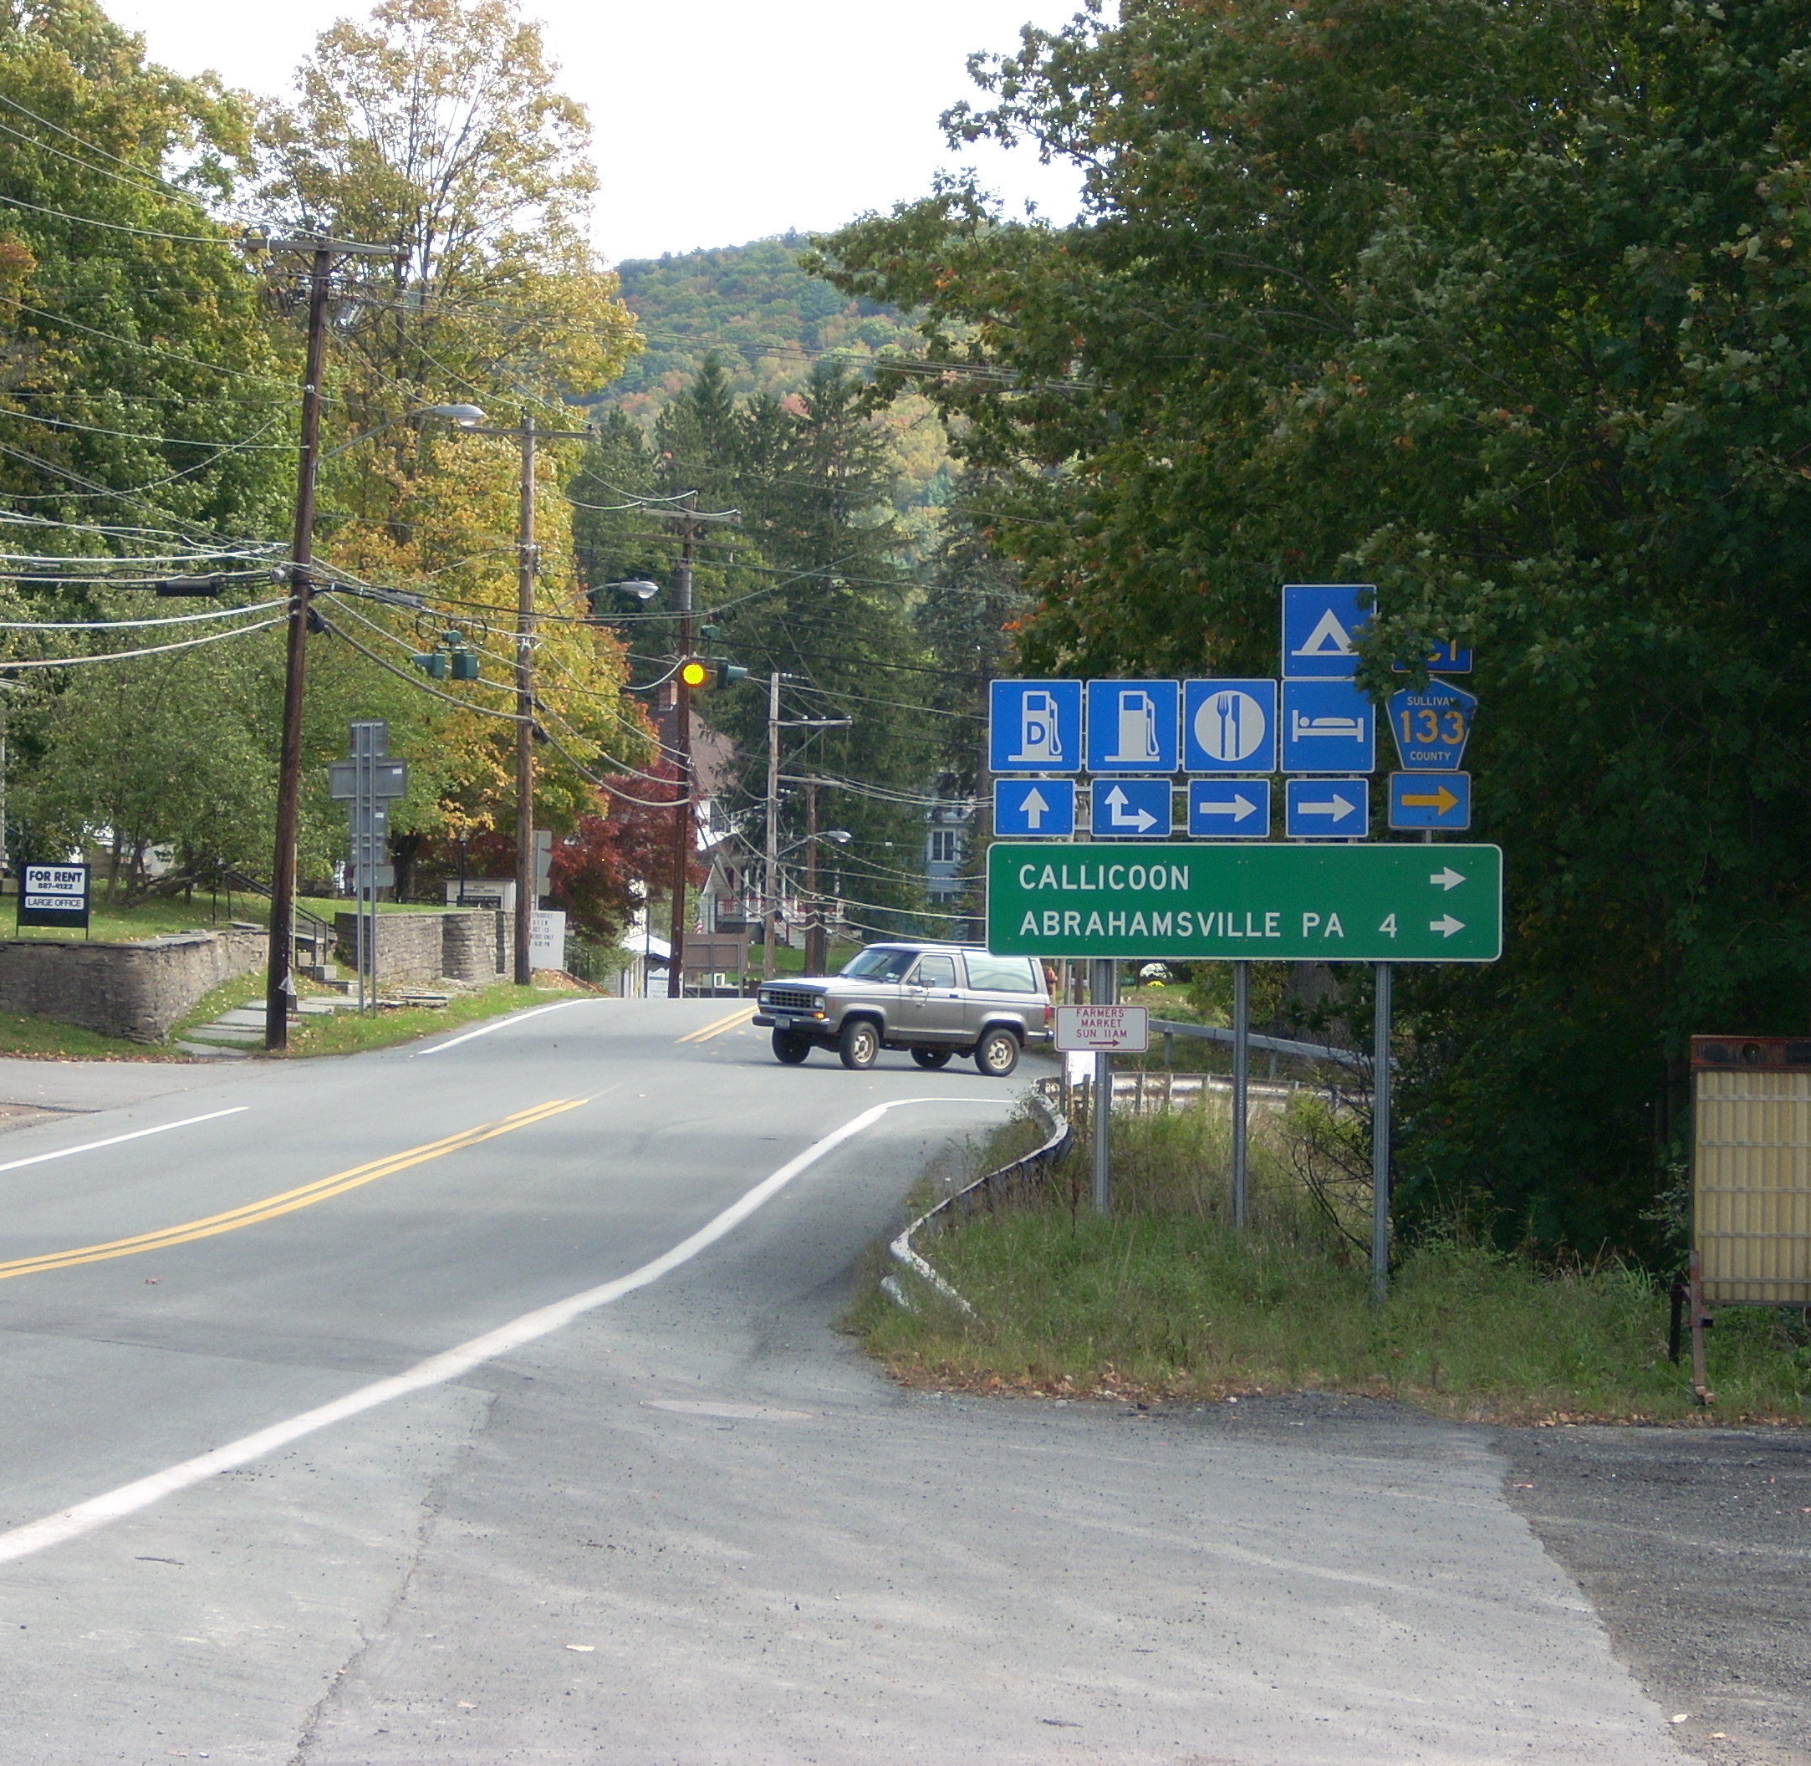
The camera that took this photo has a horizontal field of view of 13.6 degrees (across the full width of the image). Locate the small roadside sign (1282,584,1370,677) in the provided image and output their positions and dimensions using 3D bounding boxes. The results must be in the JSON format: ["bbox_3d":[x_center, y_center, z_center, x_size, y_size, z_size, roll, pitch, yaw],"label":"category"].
[{"bbox_3d":[2.767,-1.641,49.736,0.610,0.610,0.030,0,0,10],"label":"small roadside sign"}]

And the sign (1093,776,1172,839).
[{"bbox_3d":[1.478,-0.486,49.700,0.534,0.381,0.040,0,0,3],"label":"sign"}]

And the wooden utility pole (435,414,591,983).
[{"bbox_3d":[-7.116,-3.397,140.000,2.650,10.500,0.380,0,0,0],"label":"wooden utility pole"}]

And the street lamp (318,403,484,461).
[{"bbox_3d":[-7.026,-6.271,106.000,2.300,0.790,0.360,0,0,3],"label":"street lamp"}]

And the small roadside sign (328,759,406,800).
[{"bbox_3d":[-8.527,-1.629,121.000,1.220,0.610,0.050,0,0,5],"label":"small roadside sign"}]

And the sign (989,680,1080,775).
[{"bbox_3d":[0.854,-1.020,49.700,0.610,0.610,0.040,0,0,3],"label":"sign"}]

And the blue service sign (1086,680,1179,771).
[{"bbox_3d":[1.487,-1.026,49.955,0.610,0.610,0.030,0,0,10],"label":"blue service sign"}]

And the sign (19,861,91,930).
[{"bbox_3d":[-11.515,0.169,103.000,0.950,0.880,0.060,0,0,-3],"label":"sign"}]

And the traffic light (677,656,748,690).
[{"bbox_3d":[-2.637,-2.875,104.000,0.970,0.460,0.480,0,0,2],"label":"traffic light"}]

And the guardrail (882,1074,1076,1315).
[{"bbox_3d":[0.650,2.270,60.000,1.600,0.850,26.000,0,0,3],"label":"guardrail"}]

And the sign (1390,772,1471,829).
[{"bbox_3d":[3.432,-0.535,49.800,0.535,0.382,0.040,0,0,6],"label":"sign"}]

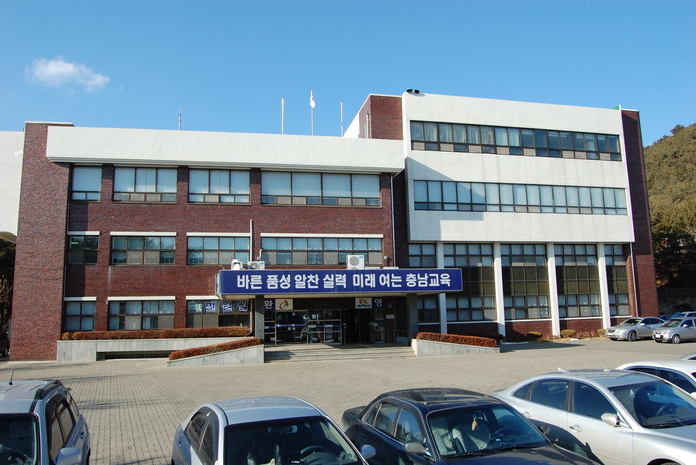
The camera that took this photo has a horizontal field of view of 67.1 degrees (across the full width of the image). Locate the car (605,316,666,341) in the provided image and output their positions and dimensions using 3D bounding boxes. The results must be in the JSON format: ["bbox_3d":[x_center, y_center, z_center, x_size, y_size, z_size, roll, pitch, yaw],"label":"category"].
[{"bbox_3d":[18.954,6.257,34.069,4.750,1.450,1.820,1,-8,-18],"label":"car"}]

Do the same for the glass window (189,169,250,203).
[{"bbox_3d":[-7.649,-2.798,31.216,3.594,2.205,0.120,1,-7,-12],"label":"glass window"}]

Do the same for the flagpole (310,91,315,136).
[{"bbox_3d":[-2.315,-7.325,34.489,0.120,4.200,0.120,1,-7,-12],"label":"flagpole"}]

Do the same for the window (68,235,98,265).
[{"bbox_3d":[-14.938,0.979,29.661,1.661,1.740,0.150,1,-9,-12],"label":"window"}]

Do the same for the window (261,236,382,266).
[{"bbox_3d":[-1.459,1.153,31.495,7.357,1.717,0.120,0,-8,-12],"label":"window"}]

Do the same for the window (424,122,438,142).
[{"bbox_3d":[5.631,-6.732,35.292,1.048,1.465,0.120,0,-8,-12],"label":"window"}]

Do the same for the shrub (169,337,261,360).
[{"bbox_3d":[-6.261,5.509,24.946,4.160,0.891,0.650,0,-8,-12],"label":"shrub"}]

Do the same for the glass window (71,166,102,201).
[{"bbox_3d":[-14.751,-2.764,29.580,1.710,2.126,0.120,1,-7,-12],"label":"glass window"}]

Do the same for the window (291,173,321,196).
[{"bbox_3d":[-2.609,-3.055,33.450,1.906,1.551,0.100,0,-8,-11],"label":"window"}]

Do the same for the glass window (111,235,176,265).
[{"bbox_3d":[-11.786,1.010,30.275,3.679,1.752,0.150,1,-9,-12],"label":"glass window"}]

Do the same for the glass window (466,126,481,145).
[{"bbox_3d":[8.903,-6.903,37.129,1.050,1.423,0.100,1,-9,-12],"label":"glass window"}]

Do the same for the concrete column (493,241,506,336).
[{"bbox_3d":[10.708,4.124,37.260,0.450,6.713,0.420,1,-8,-14],"label":"concrete column"}]

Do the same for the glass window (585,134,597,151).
[{"bbox_3d":[18.453,-6.827,39.781,1.100,1.338,0.100,1,-8,-14],"label":"glass window"}]

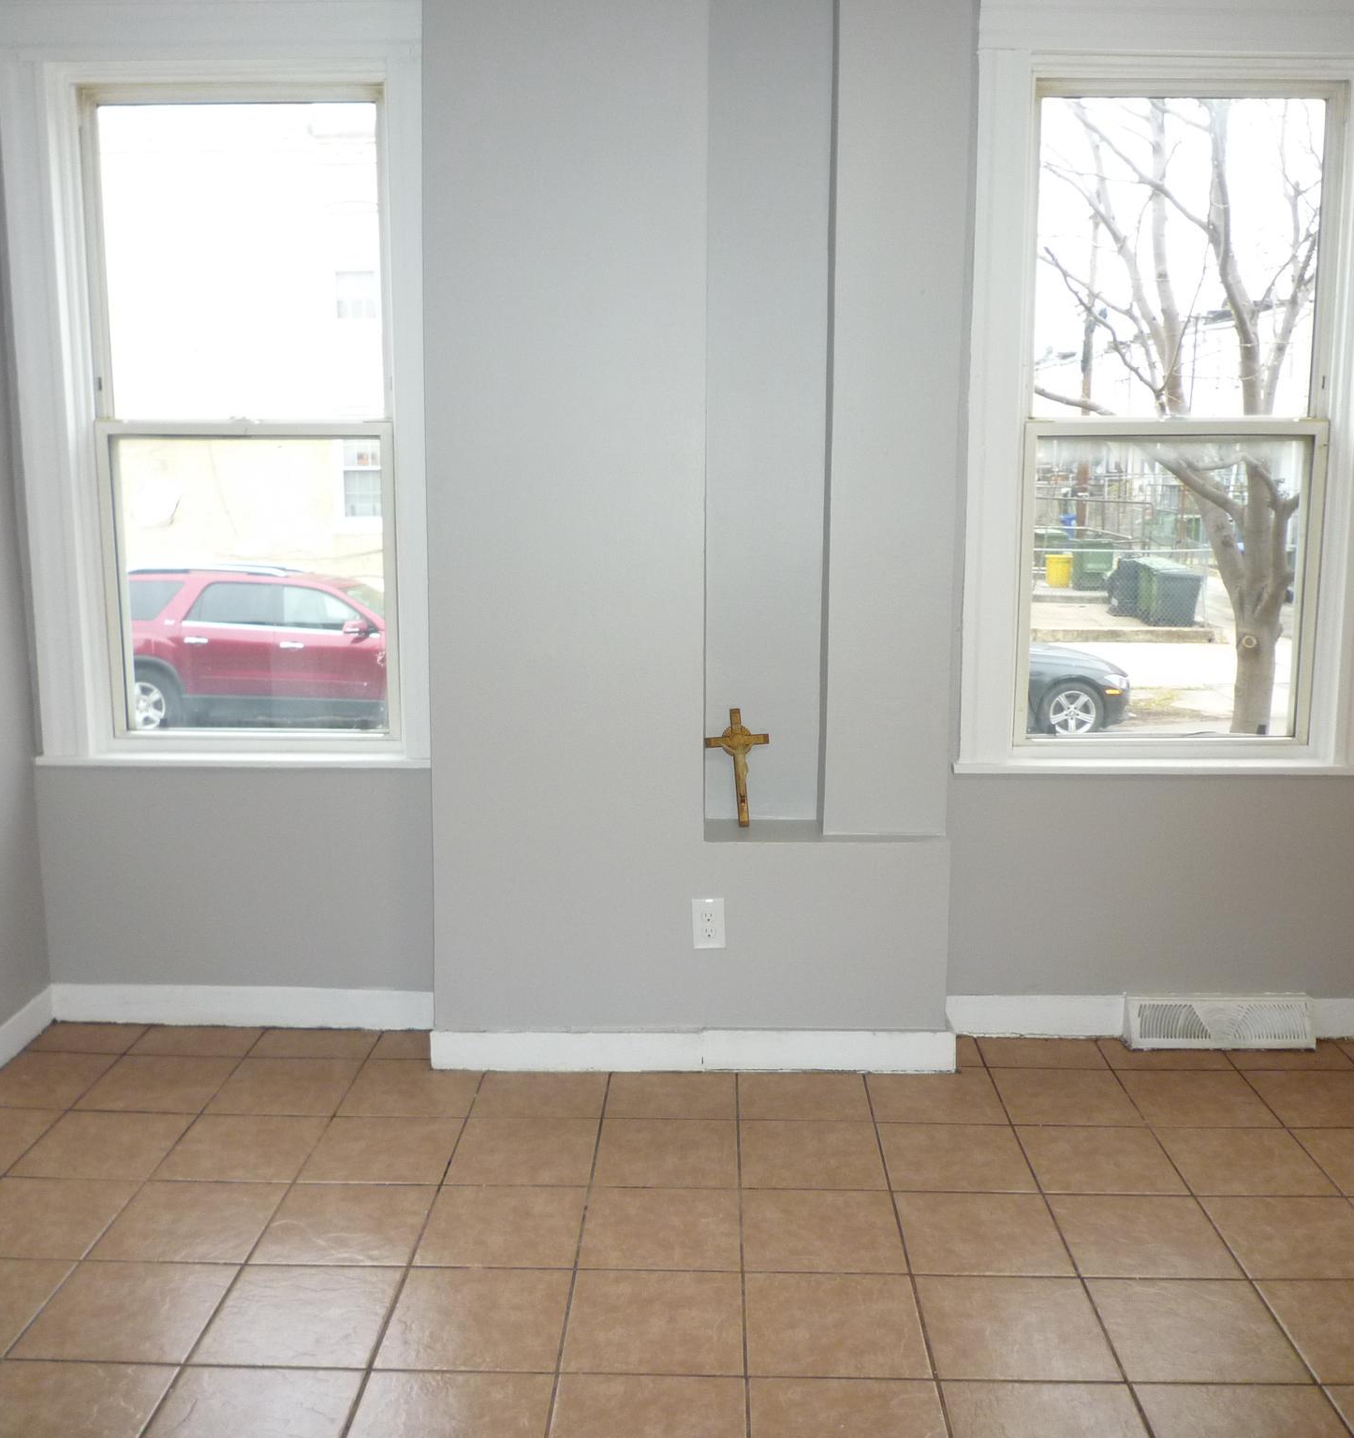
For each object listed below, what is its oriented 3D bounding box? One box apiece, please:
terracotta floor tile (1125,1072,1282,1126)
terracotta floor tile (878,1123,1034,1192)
[{"bbox_3d":[1.219,0.894,3.252,0.301,0.010,0.301,0,9,2],"label":"terracotta floor tile"},{"bbox_3d":[0.591,0.936,2.945,0.302,0.010,0.299,0,10,2],"label":"terracotta floor tile"}]

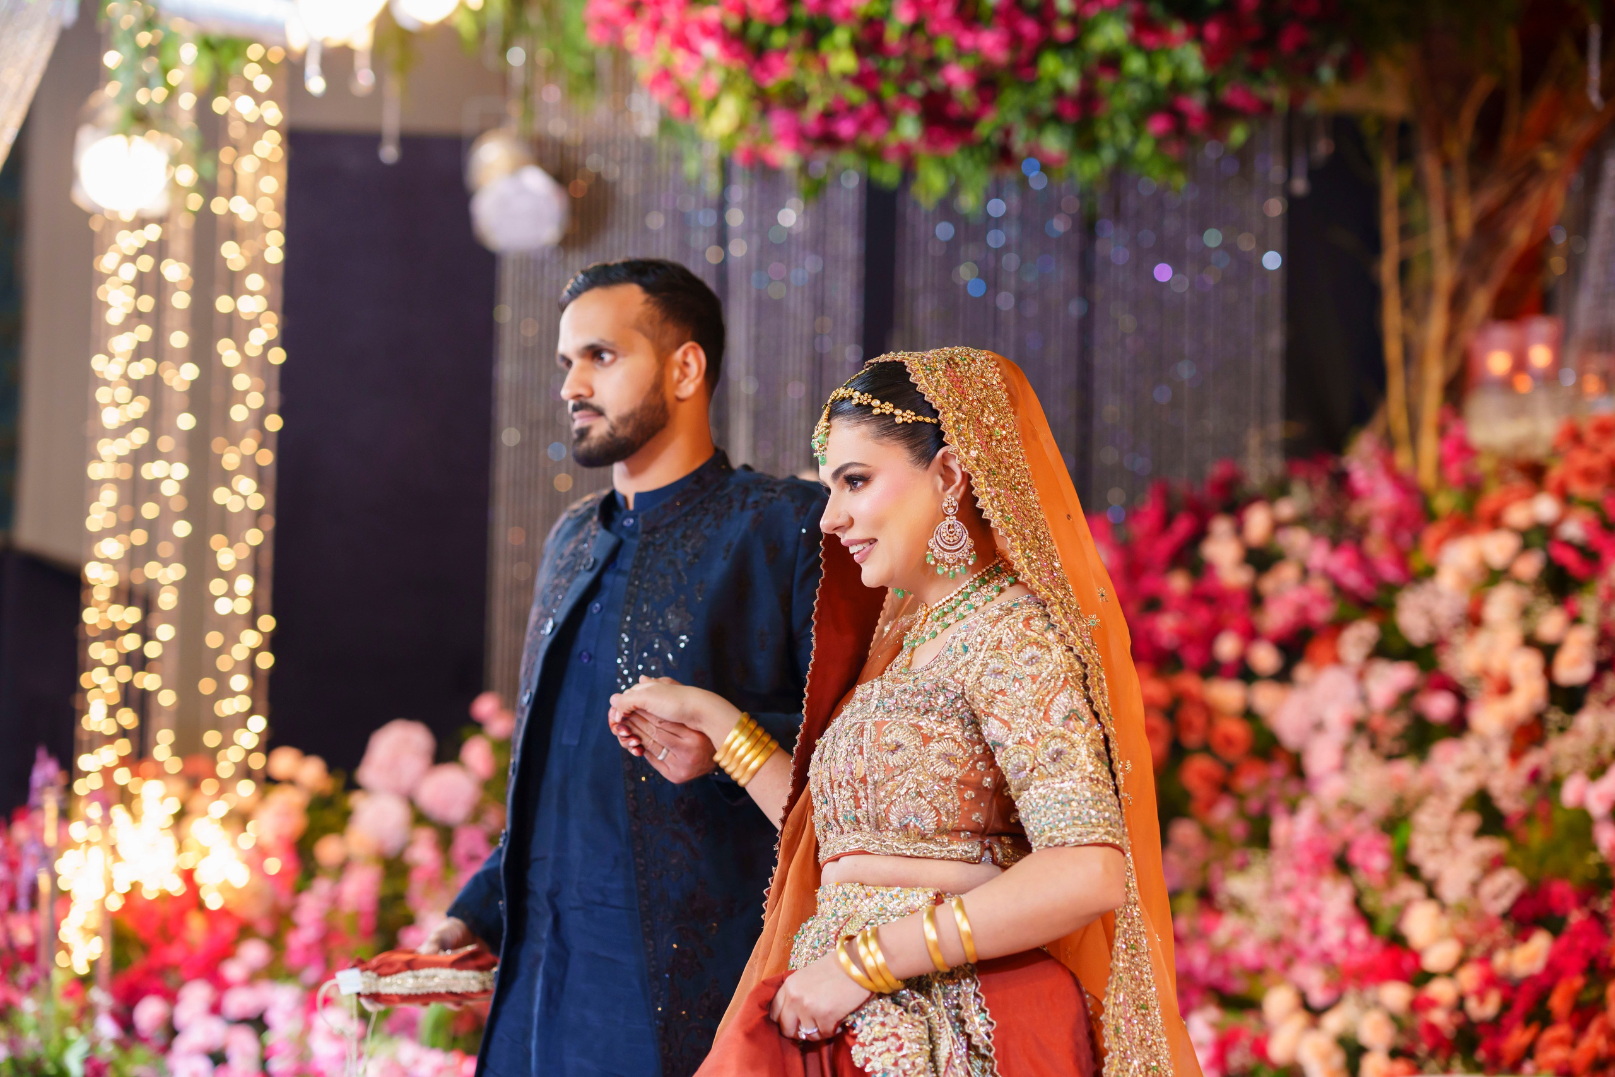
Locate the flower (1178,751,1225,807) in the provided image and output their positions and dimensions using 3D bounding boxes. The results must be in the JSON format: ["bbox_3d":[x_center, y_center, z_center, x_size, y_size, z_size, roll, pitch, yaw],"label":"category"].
[{"bbox_3d":[0.596,0.362,5.750,0.072,0.077,0.066,-1,-7,12],"label":"flower"}]

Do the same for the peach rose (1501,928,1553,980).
[{"bbox_3d":[1.038,0.598,5.500,0.071,0.072,0.063,-1,-7,16],"label":"peach rose"}]

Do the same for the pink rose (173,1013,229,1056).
[{"bbox_3d":[-0.875,0.715,5.500,0.079,0.058,0.060,2,-7,-12],"label":"pink rose"}]

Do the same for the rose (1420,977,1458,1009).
[{"bbox_3d":[0.911,0.656,5.500,0.057,0.051,0.047,-1,-7,15],"label":"rose"}]

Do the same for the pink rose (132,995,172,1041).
[{"bbox_3d":[-0.928,0.678,5.400,0.055,0.062,0.053,1,-3,-7],"label":"pink rose"}]

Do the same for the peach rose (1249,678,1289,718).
[{"bbox_3d":[0.752,0.259,6.200,0.066,0.061,0.055,0,-5,10],"label":"peach rose"}]

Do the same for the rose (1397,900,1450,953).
[{"bbox_3d":[0.928,0.583,5.750,0.078,0.080,0.070,0,-6,15],"label":"rose"}]

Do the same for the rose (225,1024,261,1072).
[{"bbox_3d":[-0.910,0.822,6.150,0.059,0.079,0.059,1,-5,0],"label":"rose"}]

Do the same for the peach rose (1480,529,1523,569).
[{"bbox_3d":[1.046,0.016,5.750,0.063,0.059,0.055,0,-3,16],"label":"peach rose"}]

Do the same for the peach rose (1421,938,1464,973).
[{"bbox_3d":[0.925,0.607,5.550,0.061,0.050,0.049,1,-3,4],"label":"peach rose"}]

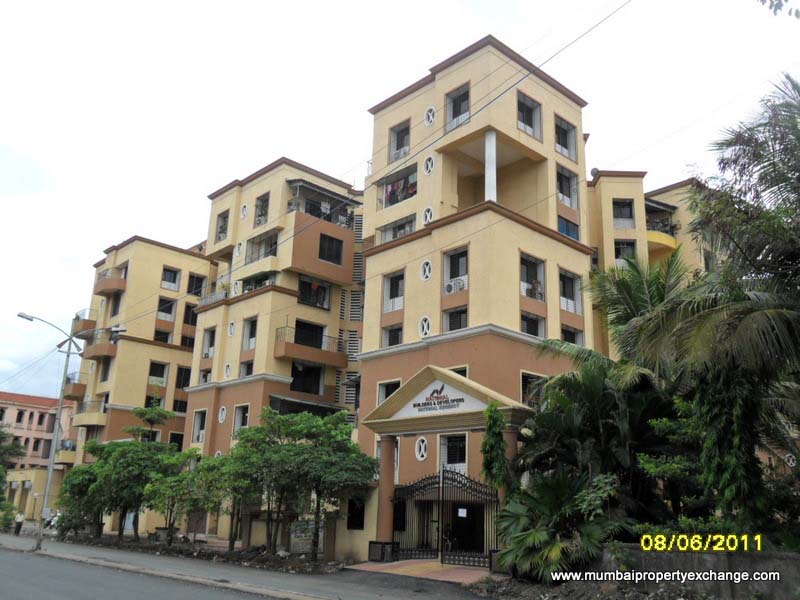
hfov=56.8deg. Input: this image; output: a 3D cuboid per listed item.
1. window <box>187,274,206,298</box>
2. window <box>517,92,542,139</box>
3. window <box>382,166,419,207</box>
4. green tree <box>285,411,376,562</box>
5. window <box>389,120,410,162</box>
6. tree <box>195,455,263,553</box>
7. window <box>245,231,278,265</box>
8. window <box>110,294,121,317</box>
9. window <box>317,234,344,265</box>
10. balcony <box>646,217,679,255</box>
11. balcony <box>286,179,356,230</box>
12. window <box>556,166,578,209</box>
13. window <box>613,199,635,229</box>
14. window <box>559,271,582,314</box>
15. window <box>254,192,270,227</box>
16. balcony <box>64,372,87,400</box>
[{"bbox_3d":[-19.093,-1.369,69.385,1.750,2.090,0.300,17,-22,-40],"label":"window"},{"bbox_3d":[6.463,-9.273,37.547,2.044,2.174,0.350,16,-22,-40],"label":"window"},{"bbox_3d":[-0.059,-6.198,40.958,0.300,1.800,3.000,17,-22,-40],"label":"window"},{"bbox_3d":[-2.796,7.161,30.445,3.746,6.748,3.559,4,-18,-5],"label":"green tree"},{"bbox_3d":[0.104,-8.574,40.341,0.350,2.115,1.700,16,-22,-40],"label":"window"},{"bbox_3d":[-8.990,10.205,39.233,3.419,5.791,3.419,6,-18,-11],"label":"tree"},{"bbox_3d":[-9.393,-3.508,50.653,0.350,1.850,3.750,17,-22,-40],"label":"window"},{"bbox_3d":[-25.463,0.444,66.748,0.300,1.950,1.600,17,-22,-40],"label":"window"},{"bbox_3d":[-4.840,-3.510,51.804,2.000,1.880,0.250,17,-23,-40],"label":"window"},{"bbox_3d":[17.849,-4.296,51.001,3.000,1.800,1.400,12,-19,-29],"label":"balcony"},{"bbox_3d":[-5.479,-6.251,51.085,5.050,2.800,1.900,17,-22,-40],"label":"balcony"},{"bbox_3d":[8.645,-5.832,38.672,1.906,2.032,0.350,16,-22,-40],"label":"window"},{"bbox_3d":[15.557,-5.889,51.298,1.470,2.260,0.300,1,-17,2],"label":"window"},{"bbox_3d":[8.776,-0.386,38.256,1.930,2.120,0.300,17,-22,-40],"label":"window"},{"bbox_3d":[-9.590,-6.309,52.041,0.300,2.300,1.700,18,-24,-40],"label":"window"},{"bbox_3d":[-29.235,7.760,66.490,1.200,2.100,2.500,18,-24,-40],"label":"balcony"}]

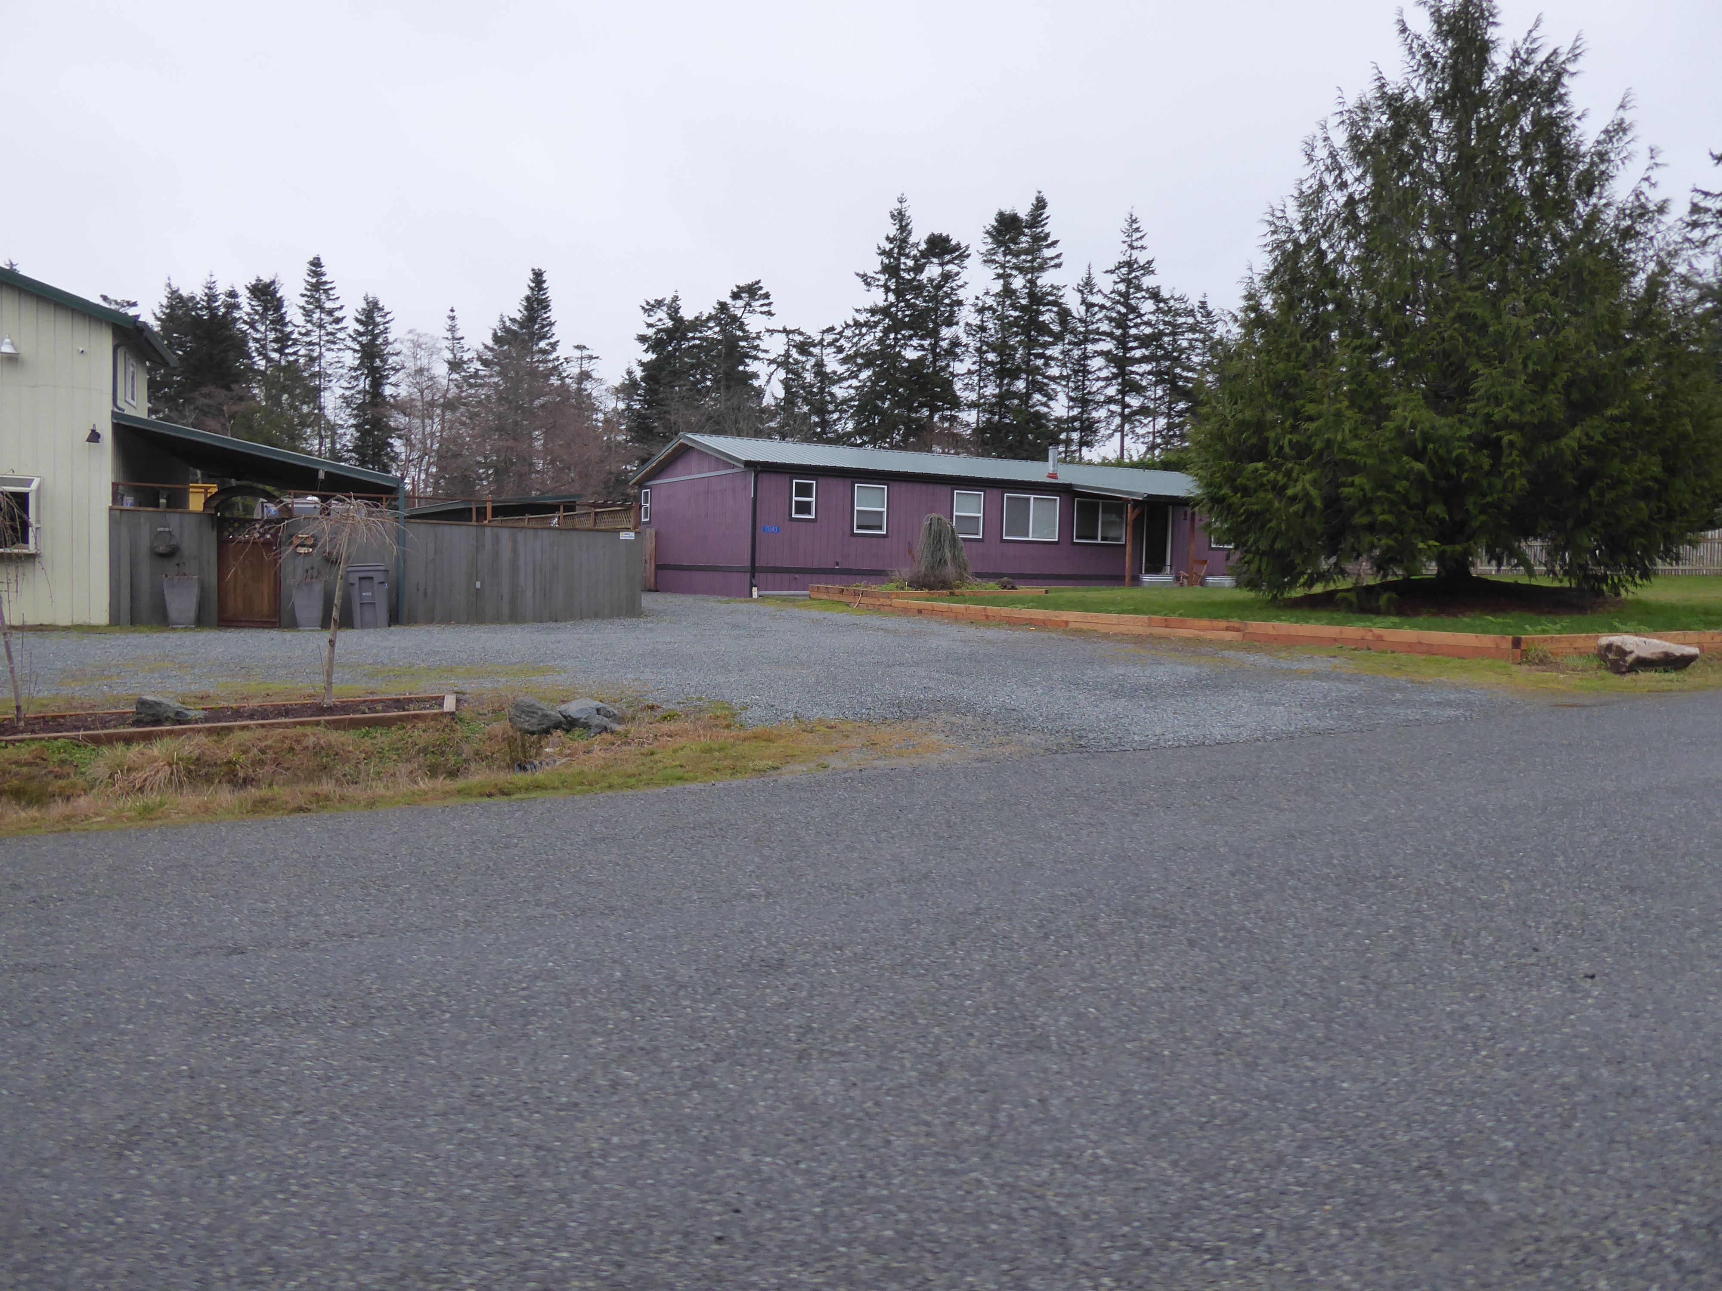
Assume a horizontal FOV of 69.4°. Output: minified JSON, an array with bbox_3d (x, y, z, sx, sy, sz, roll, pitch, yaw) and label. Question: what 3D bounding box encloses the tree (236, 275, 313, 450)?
[{"bbox_3d":[-33.118,-12.711,70.193,4.446,16.294,4.446,0,4,-25],"label":"tree"}]

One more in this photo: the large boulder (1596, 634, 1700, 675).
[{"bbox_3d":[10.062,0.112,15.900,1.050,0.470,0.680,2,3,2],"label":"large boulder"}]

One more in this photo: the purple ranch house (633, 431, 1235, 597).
[{"bbox_3d":[3.668,-3.607,37.767,19.100,4.300,9.065,0,4,-29],"label":"purple ranch house"}]

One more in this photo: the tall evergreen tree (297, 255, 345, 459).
[{"bbox_3d":[-31.330,-13.624,72.185,2.808,17.991,2.808,0,4,-23],"label":"tall evergreen tree"}]

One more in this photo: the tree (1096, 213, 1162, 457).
[{"bbox_3d":[15.496,-14.137,72.229,3.851,21.949,3.851,3,4,12],"label":"tree"}]

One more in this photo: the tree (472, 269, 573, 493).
[{"bbox_3d":[-18.570,-12.267,68.131,5.607,16.569,5.607,1,4,-15],"label":"tree"}]

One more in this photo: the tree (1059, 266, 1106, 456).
[{"bbox_3d":[13.220,-13.124,75.242,3.008,19.424,3.008,2,3,10],"label":"tree"}]

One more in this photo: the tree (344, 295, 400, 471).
[{"bbox_3d":[-26.858,-11.737,68.156,3.107,14.988,3.107,0,4,-22],"label":"tree"}]

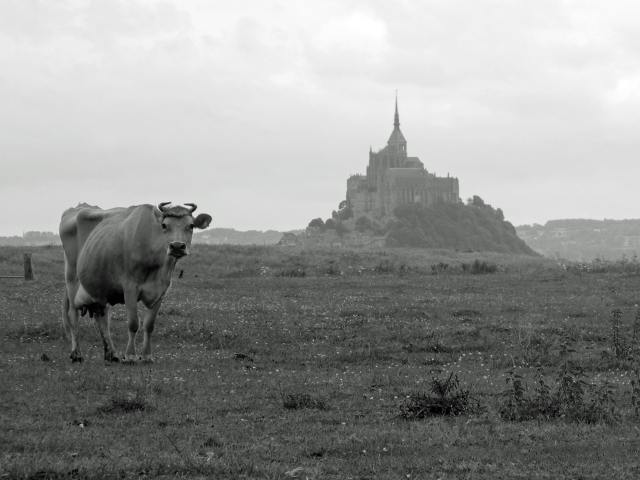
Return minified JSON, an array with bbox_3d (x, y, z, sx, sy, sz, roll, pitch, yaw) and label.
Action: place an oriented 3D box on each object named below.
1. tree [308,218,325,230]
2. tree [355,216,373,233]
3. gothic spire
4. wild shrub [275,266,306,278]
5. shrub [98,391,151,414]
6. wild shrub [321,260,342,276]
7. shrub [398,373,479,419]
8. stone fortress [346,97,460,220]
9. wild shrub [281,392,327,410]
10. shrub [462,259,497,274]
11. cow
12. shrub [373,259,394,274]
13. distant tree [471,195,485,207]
[{"bbox_3d":[-2.830,-12.533,2990.000,12.938,9.703,12.291,0,0,0],"label":"tree"},{"bbox_3d":[34.822,-12.408,2960.000,14.409,12.808,13.689,0,0,0],"label":"tree"},{"bbox_3d":[63.296,-106.582,3020.000,4.800,31.036,4.800,0,0,0],"label":"gothic spire"},{"bbox_3d":[-0.614,0.677,77.000,0.666,0.250,0.500,0,0,0],"label":"wild shrub"},{"bbox_3d":[-1.216,1.011,23.000,0.323,0.149,0.280,0,0,0],"label":"shrub"},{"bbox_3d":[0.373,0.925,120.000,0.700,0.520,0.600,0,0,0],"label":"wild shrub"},{"bbox_3d":[0.675,0.879,20.900,0.460,0.260,0.400,0,0,0],"label":"shrub"},{"bbox_3d":[67.971,-67.564,3010.000,93.000,104.000,80.000,0,0,0],"label":"stone fortress"},{"bbox_3d":[-0.097,0.952,21.800,0.270,0.110,0.220,0,0,0],"label":"wild shrub"},{"bbox_3d":[3.537,0.588,82.000,0.754,0.355,0.600,0,0,0],"label":"shrub"},{"bbox_3d":[-1.569,0.359,31.200,0.700,1.360,2.000,0,0,-25],"label":"cow"},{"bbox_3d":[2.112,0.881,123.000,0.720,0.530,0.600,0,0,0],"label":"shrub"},{"bbox_3d":[128.208,-32.154,3010.000,11.400,9.800,11.000,0,0,0],"label":"distant tree"}]

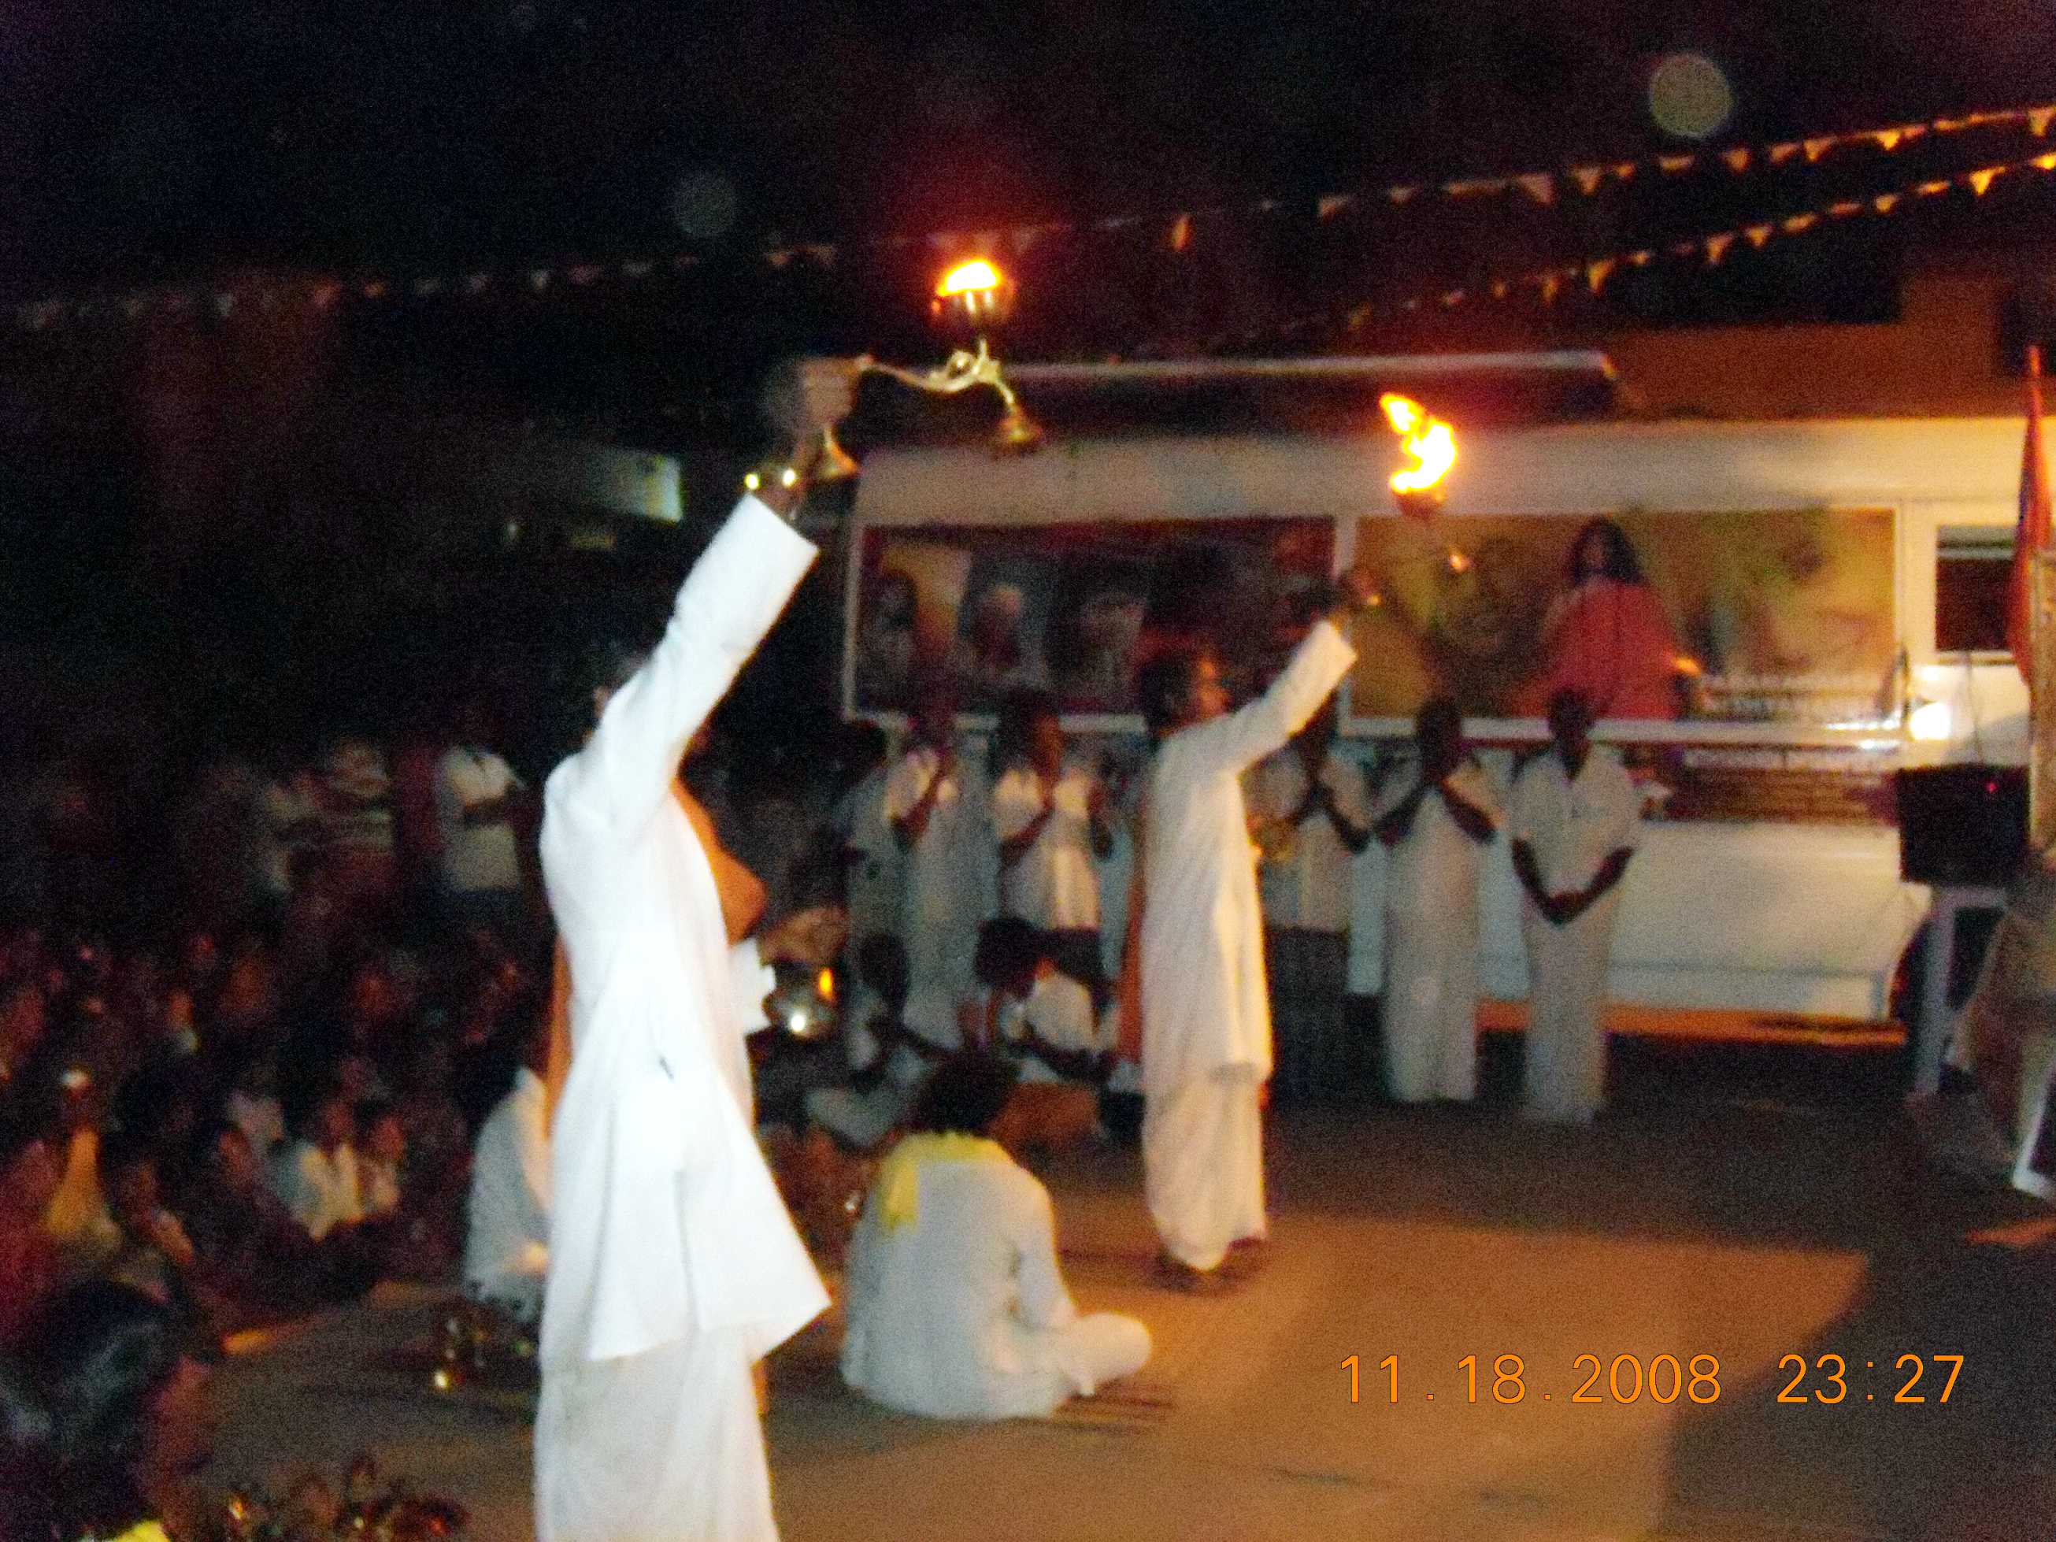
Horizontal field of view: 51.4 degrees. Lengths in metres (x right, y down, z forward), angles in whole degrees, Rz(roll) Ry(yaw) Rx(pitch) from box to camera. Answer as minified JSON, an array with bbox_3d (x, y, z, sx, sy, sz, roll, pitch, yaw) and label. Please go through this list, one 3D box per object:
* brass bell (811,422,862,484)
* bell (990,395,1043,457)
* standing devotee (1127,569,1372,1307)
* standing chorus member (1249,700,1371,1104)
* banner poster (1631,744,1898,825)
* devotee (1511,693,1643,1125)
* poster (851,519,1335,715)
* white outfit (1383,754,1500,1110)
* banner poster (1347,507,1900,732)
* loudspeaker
[{"bbox_3d":[-0.297,-0.482,3.250,0.078,0.088,0.078,-6,3,0],"label":"brass bell"},{"bbox_3d":[-0.018,-0.525,3.250,0.080,0.090,0.080,-9,3,0],"label":"bell"},{"bbox_3d":[0.599,0.414,5.800,0.640,1.930,0.520,1,0,-11],"label":"standing devotee"},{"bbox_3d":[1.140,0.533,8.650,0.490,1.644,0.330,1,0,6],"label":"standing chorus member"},{"bbox_3d":[3.057,0.054,8.941,1.123,0.342,0.050,1,0,14],"label":"banner poster"},{"bbox_3d":[2.104,0.524,8.200,0.500,1.682,0.330,1,0,11],"label":"devotee"},{"bbox_3d":[0.263,-0.682,9.610,2.212,0.880,0.050,1,0,14],"label":"poster"},{"bbox_3d":[1.667,0.653,8.650,0.490,1.391,0.320,1,0,11],"label":"white outfit"},{"bbox_3d":[2.498,-0.647,9.073,2.247,0.919,0.050,1,0,14],"label":"banner poster"},{"bbox_3d":[3.598,0.211,8.250,0.480,0.465,0.400,1,0,14],"label":"loudspeaker"}]

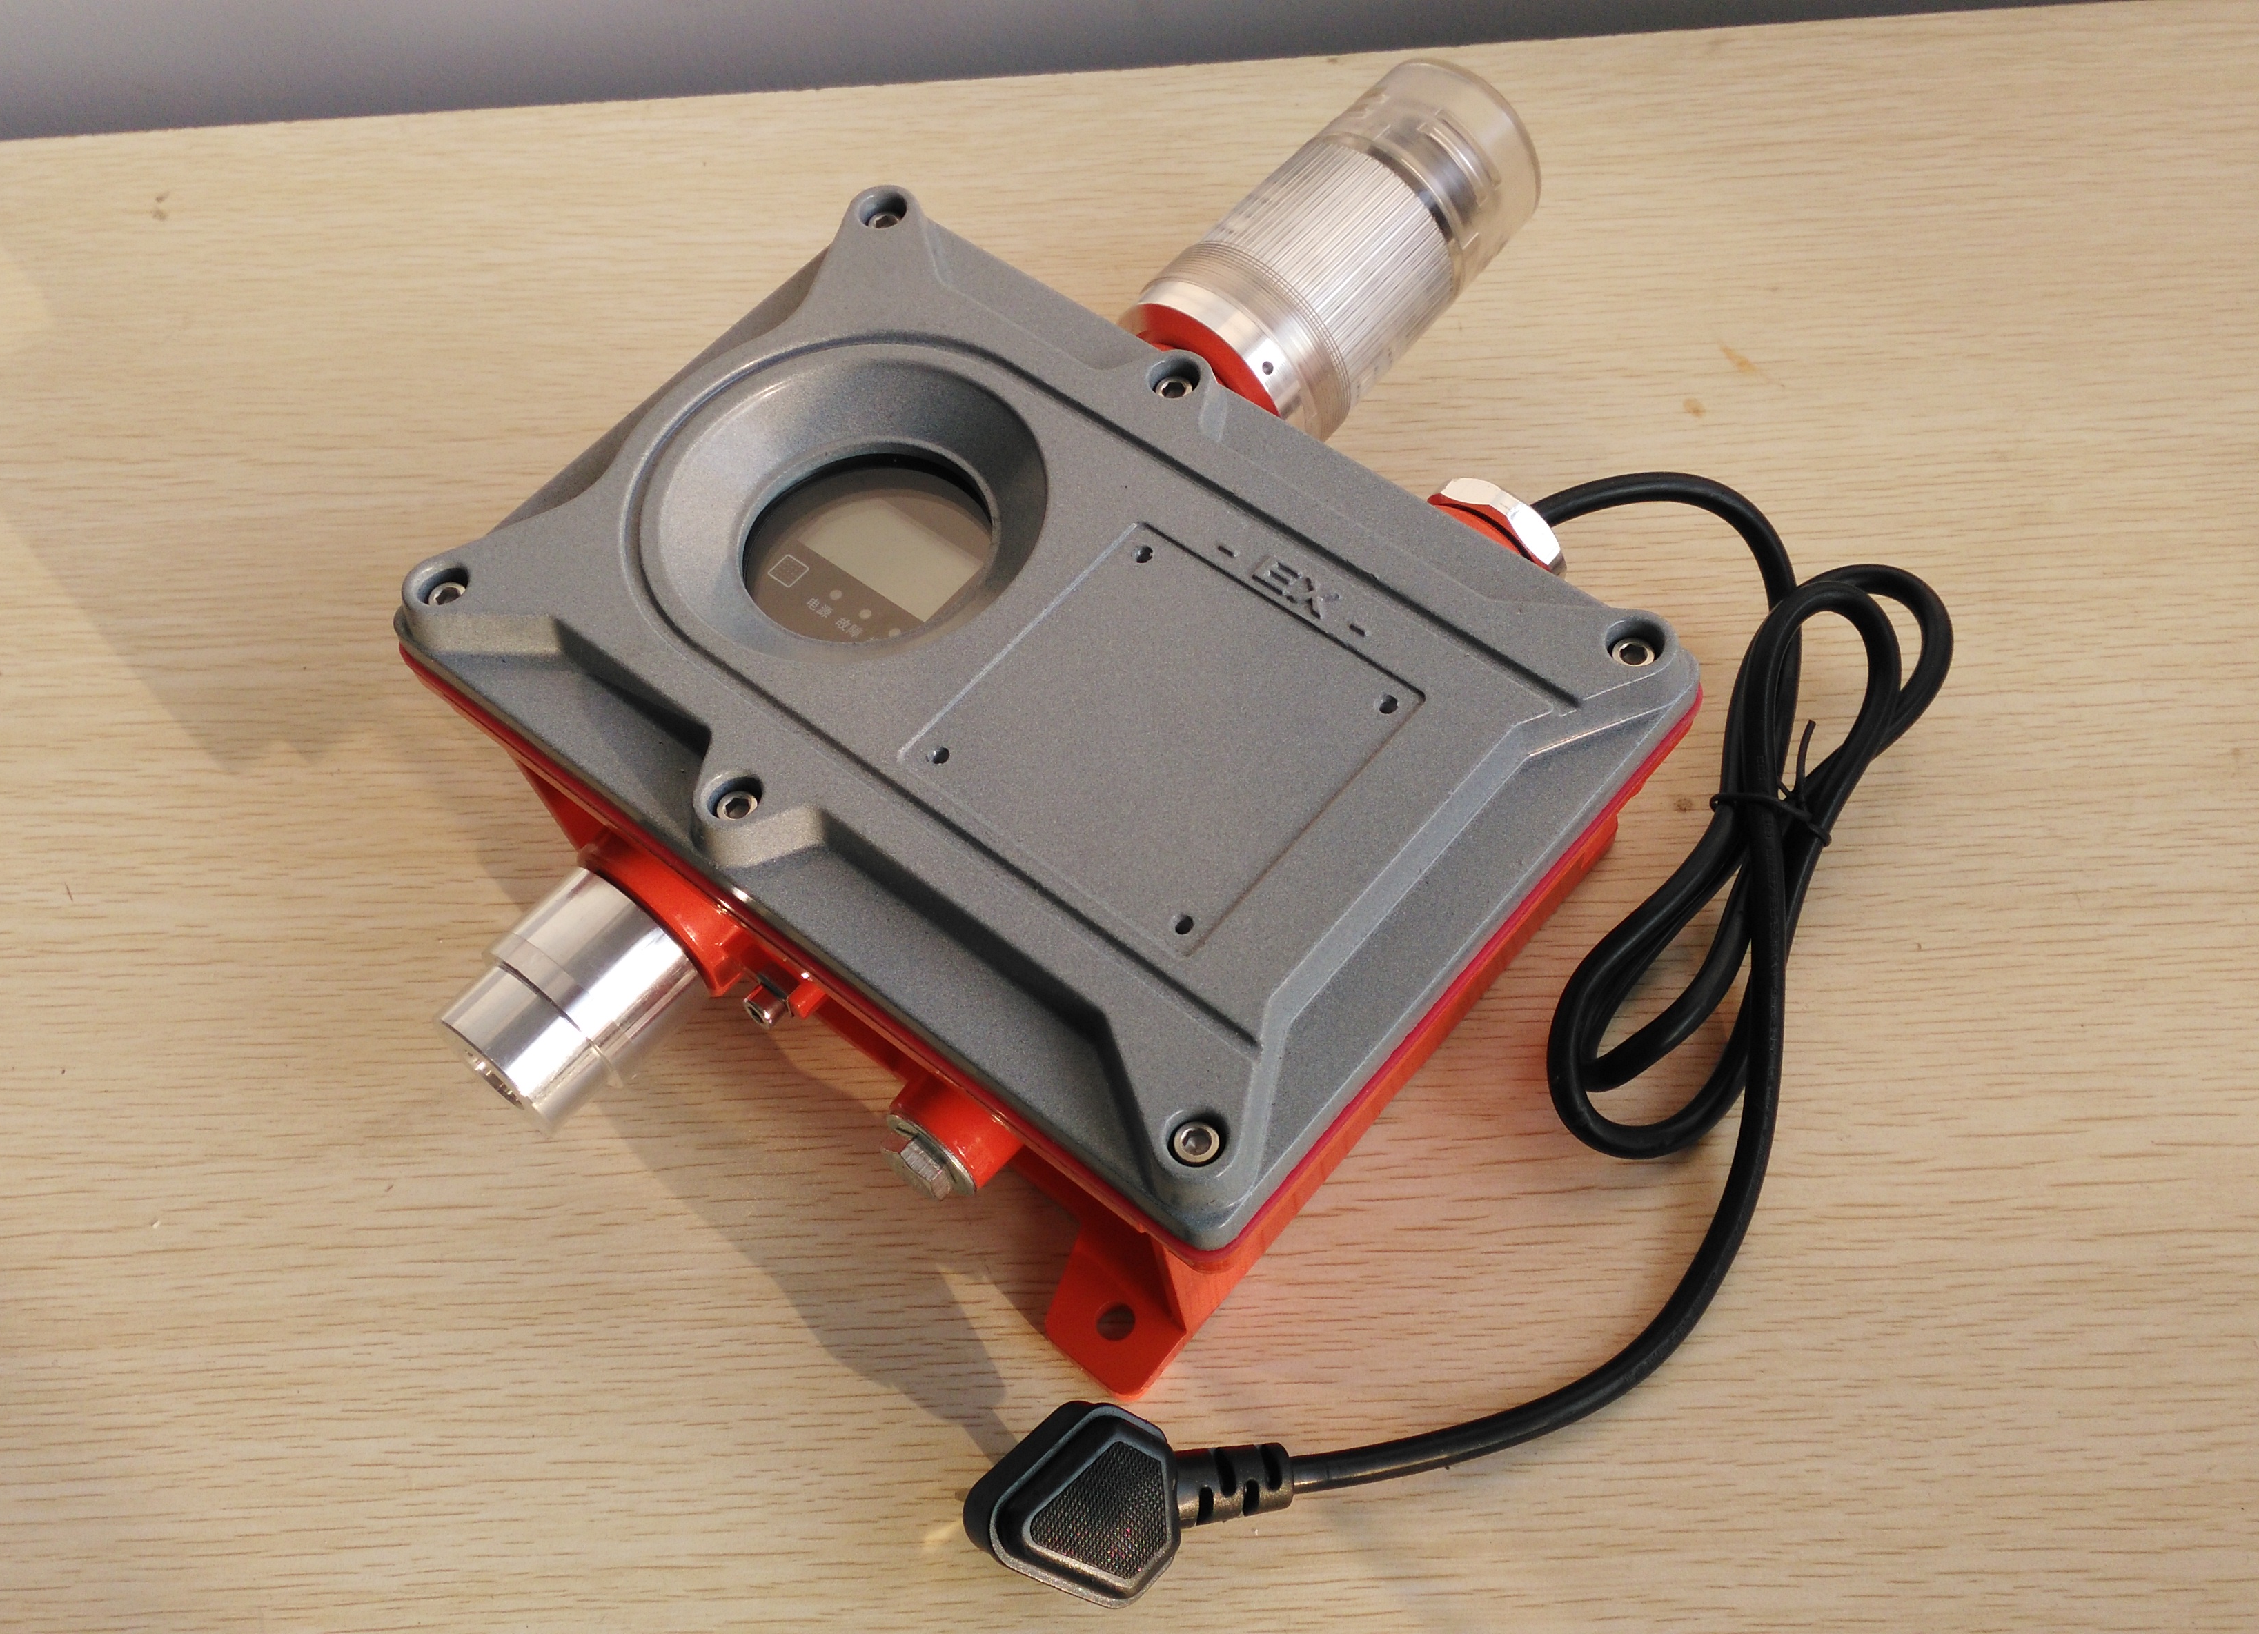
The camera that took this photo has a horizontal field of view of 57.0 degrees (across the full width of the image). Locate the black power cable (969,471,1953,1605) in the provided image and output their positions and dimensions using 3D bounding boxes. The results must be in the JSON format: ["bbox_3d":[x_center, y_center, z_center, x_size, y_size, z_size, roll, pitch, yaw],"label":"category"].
[{"bbox_3d":[0.098,0.045,0.481,0.129,0.047,0.340,26,64,19],"label":"black power cable"}]

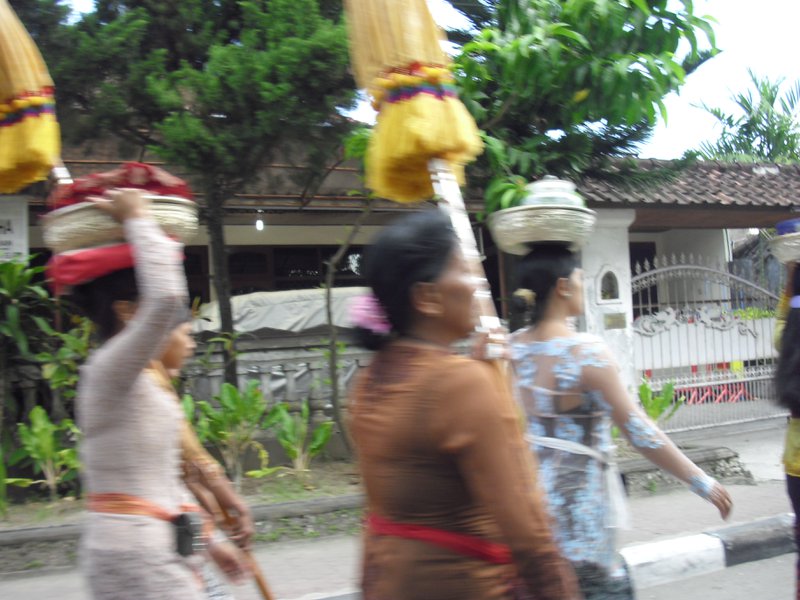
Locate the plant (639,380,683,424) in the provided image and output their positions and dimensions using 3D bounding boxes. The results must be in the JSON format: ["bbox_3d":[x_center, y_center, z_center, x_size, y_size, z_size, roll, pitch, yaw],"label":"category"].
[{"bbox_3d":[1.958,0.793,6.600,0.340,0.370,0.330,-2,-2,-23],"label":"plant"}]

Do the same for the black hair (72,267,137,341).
[{"bbox_3d":[-0.766,0.007,2.300,0.200,0.210,0.170,-2,-2,-23],"label":"black hair"}]

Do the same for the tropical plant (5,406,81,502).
[{"bbox_3d":[-2.111,0.915,5.200,0.460,0.560,0.450,-2,-2,-23],"label":"tropical plant"}]

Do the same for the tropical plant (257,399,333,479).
[{"bbox_3d":[-0.679,0.891,5.650,0.480,0.510,0.450,-2,-2,-23],"label":"tropical plant"}]

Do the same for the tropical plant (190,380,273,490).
[{"bbox_3d":[-1.017,0.818,5.300,0.500,0.650,0.480,-2,-2,-23],"label":"tropical plant"}]

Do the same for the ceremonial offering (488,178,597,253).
[{"bbox_3d":[0.462,-0.274,2.850,0.345,0.235,0.345,-3,-2,0],"label":"ceremonial offering"}]

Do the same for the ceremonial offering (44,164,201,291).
[{"bbox_3d":[-0.735,-0.192,2.300,0.395,0.320,0.380,-3,-2,0],"label":"ceremonial offering"}]

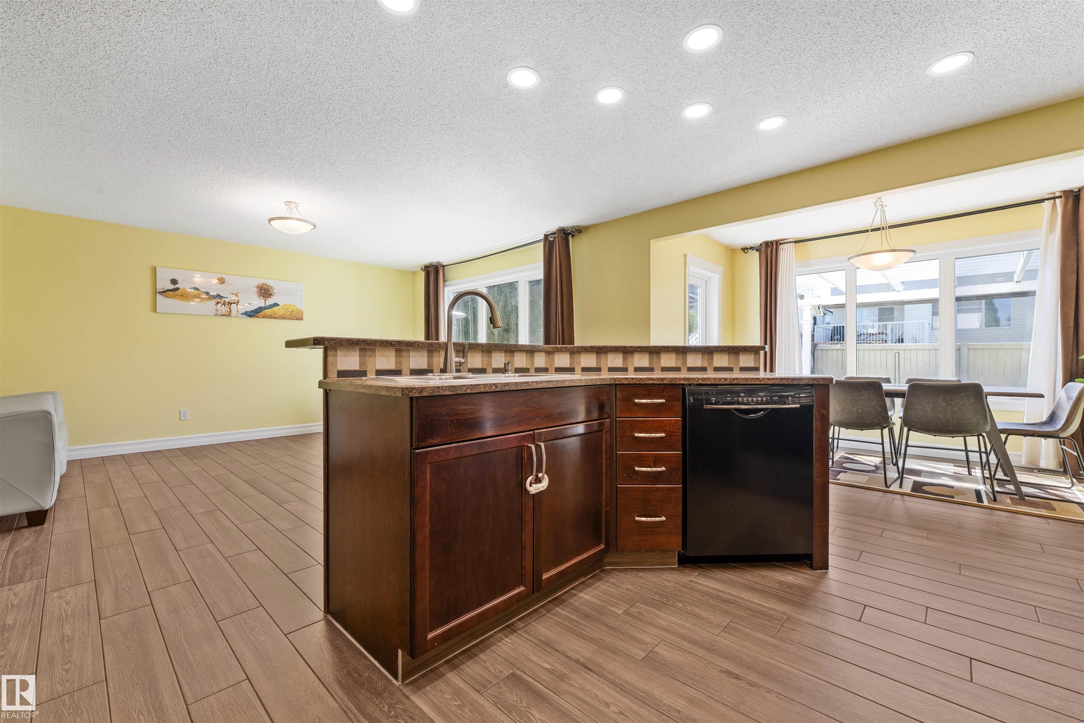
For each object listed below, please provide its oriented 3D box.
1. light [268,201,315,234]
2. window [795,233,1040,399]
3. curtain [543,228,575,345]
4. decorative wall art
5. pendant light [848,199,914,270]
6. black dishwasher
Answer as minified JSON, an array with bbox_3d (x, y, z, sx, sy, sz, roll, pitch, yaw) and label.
[{"bbox_3d":[-2.294,-1.314,3.880,0.380,0.290,0.380,0,0,42],"label":"light"},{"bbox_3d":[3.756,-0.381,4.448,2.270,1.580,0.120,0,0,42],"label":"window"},{"bbox_3d":[0.200,-0.227,4.594,0.420,2.380,0.120,0,0,42],"label":"curtain"},{"bbox_3d":[-3.753,-0.798,5.188,0.035,0.500,1.466,0,0,44],"label":"decorative wall art"},{"bbox_3d":[3.081,-1.145,3.830,0.478,0.640,0.478,0,0,42],"label":"pendant light"},{"bbox_3d":[0.956,0.535,2.263,0.600,0.845,0.600,0,0,-3],"label":"black dishwasher"}]

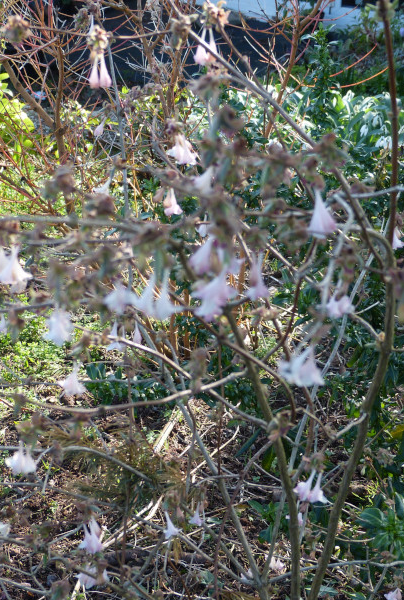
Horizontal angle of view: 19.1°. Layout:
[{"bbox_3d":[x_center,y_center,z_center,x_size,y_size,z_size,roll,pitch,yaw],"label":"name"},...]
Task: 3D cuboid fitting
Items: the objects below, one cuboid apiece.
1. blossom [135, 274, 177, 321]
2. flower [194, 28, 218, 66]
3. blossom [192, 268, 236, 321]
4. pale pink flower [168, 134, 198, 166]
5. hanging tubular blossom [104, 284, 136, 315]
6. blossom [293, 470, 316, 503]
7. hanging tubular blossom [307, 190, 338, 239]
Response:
[{"bbox_3d":[-0.027,-0.003,0.720,0.027,0.026,0.019,0,22,0],"label":"blossom"},{"bbox_3d":[0.004,-0.200,0.950,0.019,0.028,0.017,0,22,0],"label":"flower"},{"bbox_3d":[0.011,-0.005,0.700,0.027,0.026,0.022,14,21,-6],"label":"blossom"},{"bbox_3d":[-0.015,-0.118,0.940,0.025,0.022,0.021,0,22,0],"label":"pale pink flower"},{"bbox_3d":[-0.050,-0.003,0.730,0.020,0.018,0.019,0,22,0],"label":"hanging tubular blossom"},{"bbox_3d":[0.082,0.142,0.930,0.016,0.024,0.018,19,21,-7],"label":"blossom"},{"bbox_3d":[0.079,-0.056,0.780,0.021,0.028,0.019,0,22,0],"label":"hanging tubular blossom"}]

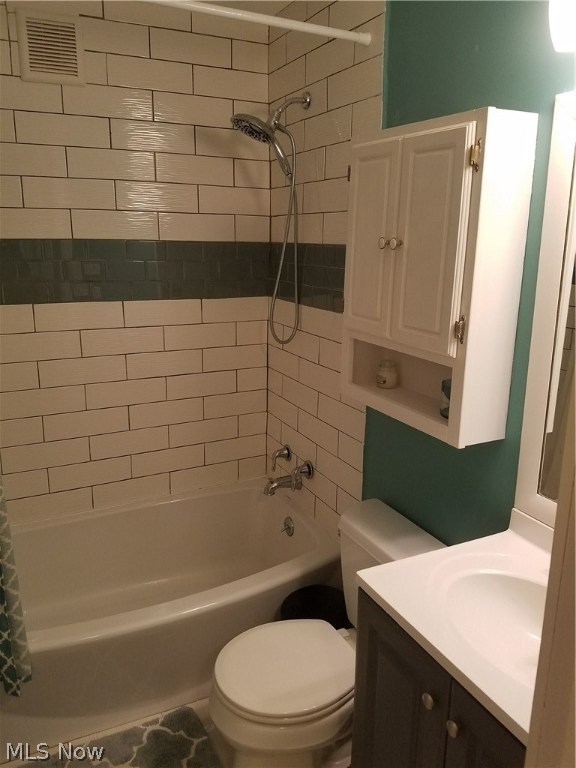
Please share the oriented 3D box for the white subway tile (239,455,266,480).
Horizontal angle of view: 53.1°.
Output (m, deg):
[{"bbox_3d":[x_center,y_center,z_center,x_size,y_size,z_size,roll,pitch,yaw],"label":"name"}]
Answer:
[{"bbox_3d":[-0.157,0.377,2.594,0.141,0.094,0.010,-6,16,-25],"label":"white subway tile"}]

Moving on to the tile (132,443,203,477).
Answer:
[{"bbox_3d":[-0.522,0.336,2.526,0.322,0.106,0.010,-7,16,-26],"label":"tile"}]

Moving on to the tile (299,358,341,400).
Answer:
[{"bbox_3d":[0.117,-0.021,2.106,0.010,0.101,0.304,-6,16,-25],"label":"tile"}]

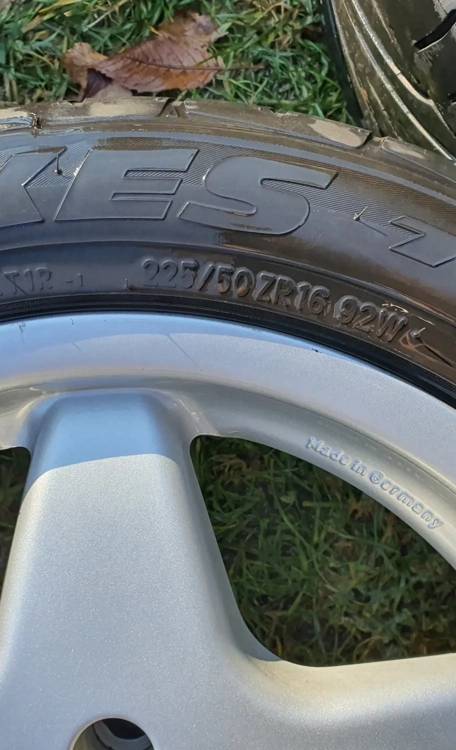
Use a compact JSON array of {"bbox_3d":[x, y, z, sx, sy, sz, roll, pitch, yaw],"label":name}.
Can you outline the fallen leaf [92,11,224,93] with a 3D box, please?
[{"bbox_3d":[-0.040,-0.193,0.454,0.084,0.020,0.050,-10,91,3],"label":"fallen leaf"}]

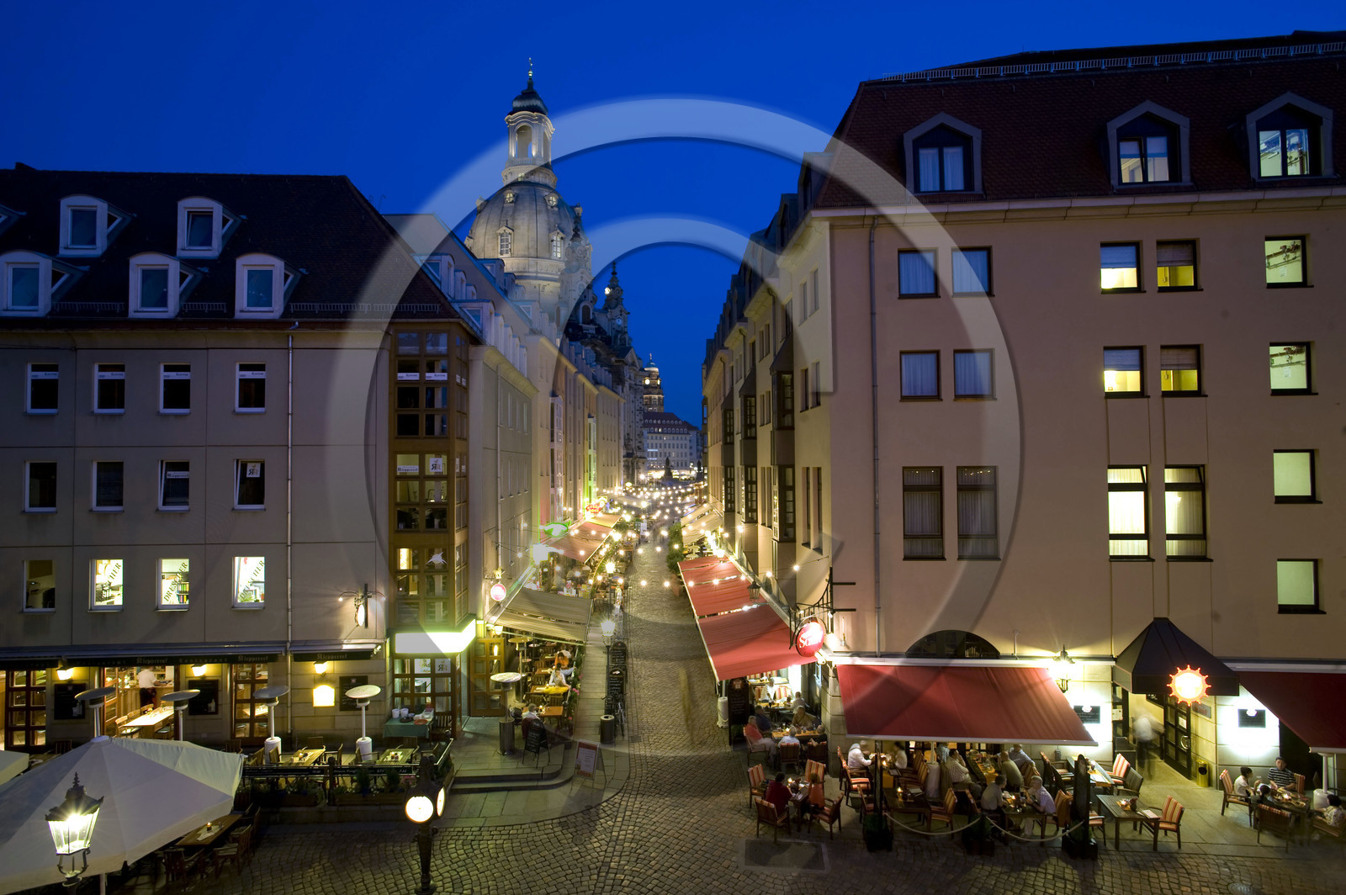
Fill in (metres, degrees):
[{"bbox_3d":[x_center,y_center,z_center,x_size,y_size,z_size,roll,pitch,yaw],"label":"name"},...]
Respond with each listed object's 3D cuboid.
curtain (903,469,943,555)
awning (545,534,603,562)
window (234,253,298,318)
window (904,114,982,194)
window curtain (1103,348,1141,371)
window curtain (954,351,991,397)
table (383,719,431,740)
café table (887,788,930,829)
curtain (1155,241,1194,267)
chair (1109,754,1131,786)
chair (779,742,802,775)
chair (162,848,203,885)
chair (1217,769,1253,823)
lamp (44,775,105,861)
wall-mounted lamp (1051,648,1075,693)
[{"bbox_3d":[7.385,1.908,20.970,1.131,2.635,0.100,-1,-2,6],"label":"curtain"},{"bbox_3d":[-6.440,6.558,47.630,2.250,1.100,11.500,0,-2,-1],"label":"awning"},{"bbox_3d":[-12.115,-4.674,21.325,1.318,1.909,1.380,0,-2,-3],"label":"window"},{"bbox_3d":[7.546,-8.143,20.197,2.098,2.274,1.000,-1,-2,5],"label":"window"},{"bbox_3d":[12.766,-2.490,20.216,1.047,0.651,0.060,-1,-2,5],"label":"window curtain"},{"bbox_3d":[8.245,-2.038,19.508,0.965,1.247,0.120,-1,-2,5],"label":"window curtain"},{"bbox_3d":[-7.610,8.311,20.604,1.300,0.740,0.650,0,-2,-3],"label":"table"},{"bbox_3d":[5.834,9.174,17.775,1.000,0.750,1.000,-1,-2,7],"label":"café table"},{"bbox_3d":[13.816,-5.330,19.590,1.024,0.701,0.060,-1,-2,6],"label":"curtain"},{"bbox_3d":[11.907,8.941,19.237,0.700,0.950,0.620,-1,-2,11],"label":"chair"},{"bbox_3d":[3.218,8.395,19.533,0.580,0.900,0.600,0,-2,-2],"label":"chair"},{"bbox_3d":[-10.833,9.200,15.822,0.580,0.900,0.600,-1,-2,13],"label":"chair"},{"bbox_3d":[13.938,8.612,17.463,0.590,0.940,0.640,1,-2,-40],"label":"chair"},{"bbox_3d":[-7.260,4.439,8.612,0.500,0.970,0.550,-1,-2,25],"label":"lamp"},{"bbox_3d":[10.752,6.104,19.508,0.600,1.300,0.630,-1,-2,5],"label":"wall-mounted lamp"}]

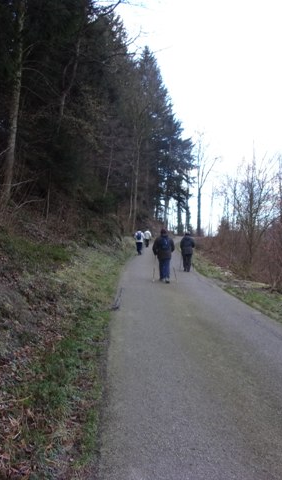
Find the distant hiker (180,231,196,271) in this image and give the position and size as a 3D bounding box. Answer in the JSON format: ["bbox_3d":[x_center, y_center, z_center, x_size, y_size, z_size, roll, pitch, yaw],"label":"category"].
[{"bbox_3d":[1.944,0.488,19.200,0.600,1.699,0.500,0,1,0],"label":"distant hiker"}]

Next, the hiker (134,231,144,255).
[{"bbox_3d":[-0.121,0.181,31.000,0.640,1.690,0.520,0,1,0],"label":"hiker"}]

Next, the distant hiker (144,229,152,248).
[{"bbox_3d":[0.603,-0.155,41.000,0.620,1.694,0.500,0,1,5],"label":"distant hiker"}]

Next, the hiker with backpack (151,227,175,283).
[{"bbox_3d":[0.720,0.499,14.600,0.680,1.712,0.560,0,1,0],"label":"hiker with backpack"}]

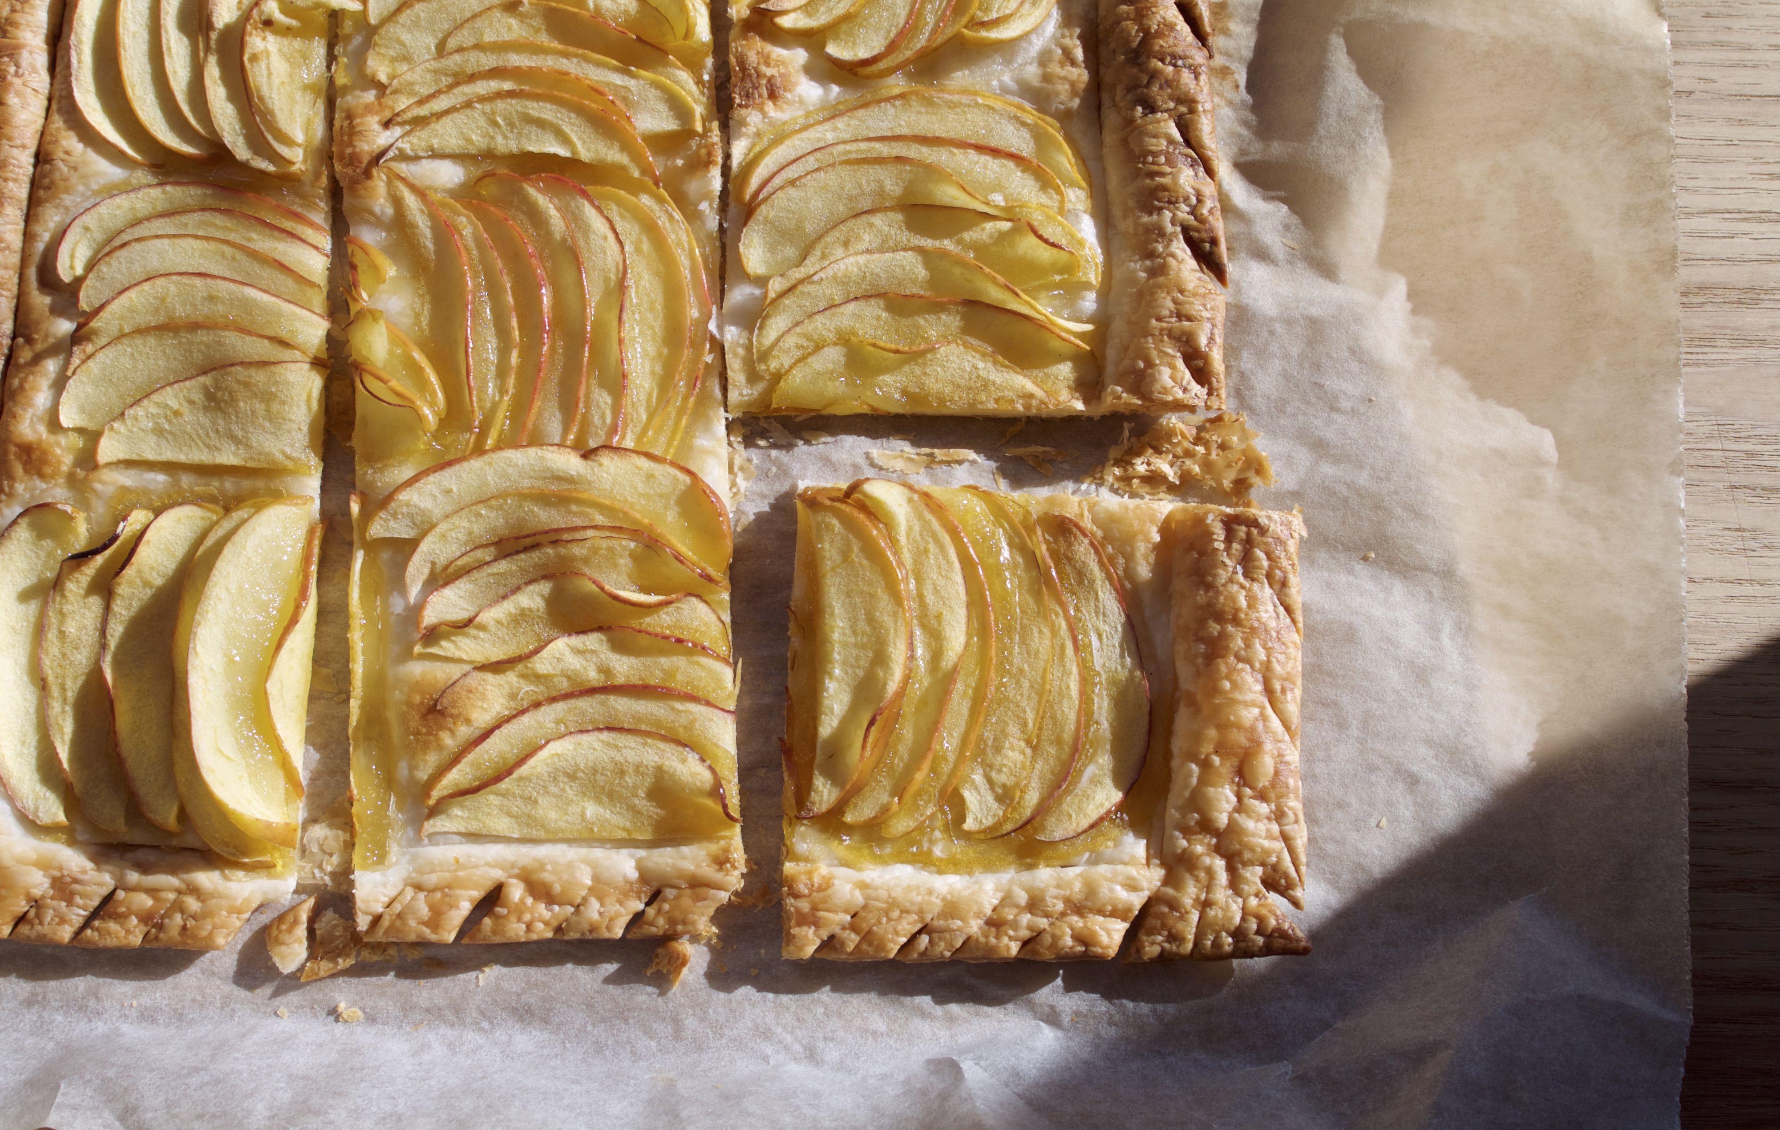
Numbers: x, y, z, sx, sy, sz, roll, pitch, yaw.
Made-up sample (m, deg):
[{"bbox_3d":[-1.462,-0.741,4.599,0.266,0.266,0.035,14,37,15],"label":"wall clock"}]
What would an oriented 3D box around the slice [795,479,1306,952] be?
[{"bbox_3d":[0.032,0.033,0.385,0.106,0.020,0.099,0,82,0],"label":"slice"}]

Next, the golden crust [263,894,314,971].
[{"bbox_3d":[-0.124,0.077,0.384,0.009,0.009,0.015,19,82,3],"label":"golden crust"}]

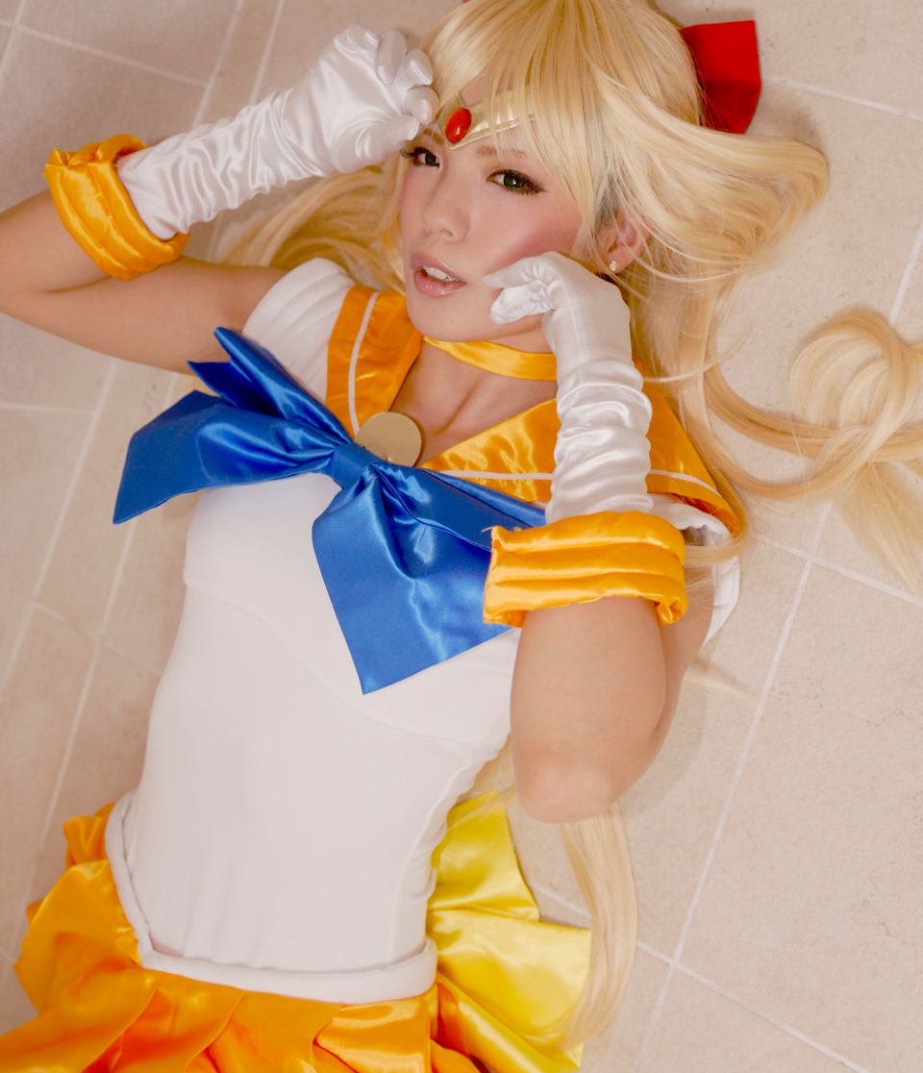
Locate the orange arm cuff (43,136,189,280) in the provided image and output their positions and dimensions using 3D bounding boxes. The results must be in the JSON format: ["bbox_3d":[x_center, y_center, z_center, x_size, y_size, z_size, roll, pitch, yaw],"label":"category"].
[{"bbox_3d":[-0.245,-0.232,1.225,0.060,0.100,0.102,-16,81,18],"label":"orange arm cuff"}]

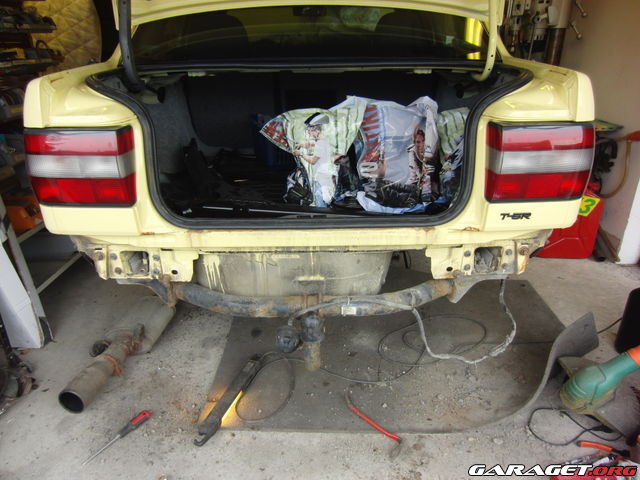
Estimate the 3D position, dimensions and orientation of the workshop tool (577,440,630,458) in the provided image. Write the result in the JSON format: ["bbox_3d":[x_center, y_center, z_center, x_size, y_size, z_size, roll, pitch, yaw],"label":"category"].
[{"bbox_3d":[0.832,0.618,1.304,0.155,0.022,0.045,7,25,15],"label":"workshop tool"}]

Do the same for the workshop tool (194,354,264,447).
[{"bbox_3d":[-0.294,0.519,1.494,0.060,0.060,0.430,9,26,19],"label":"workshop tool"}]

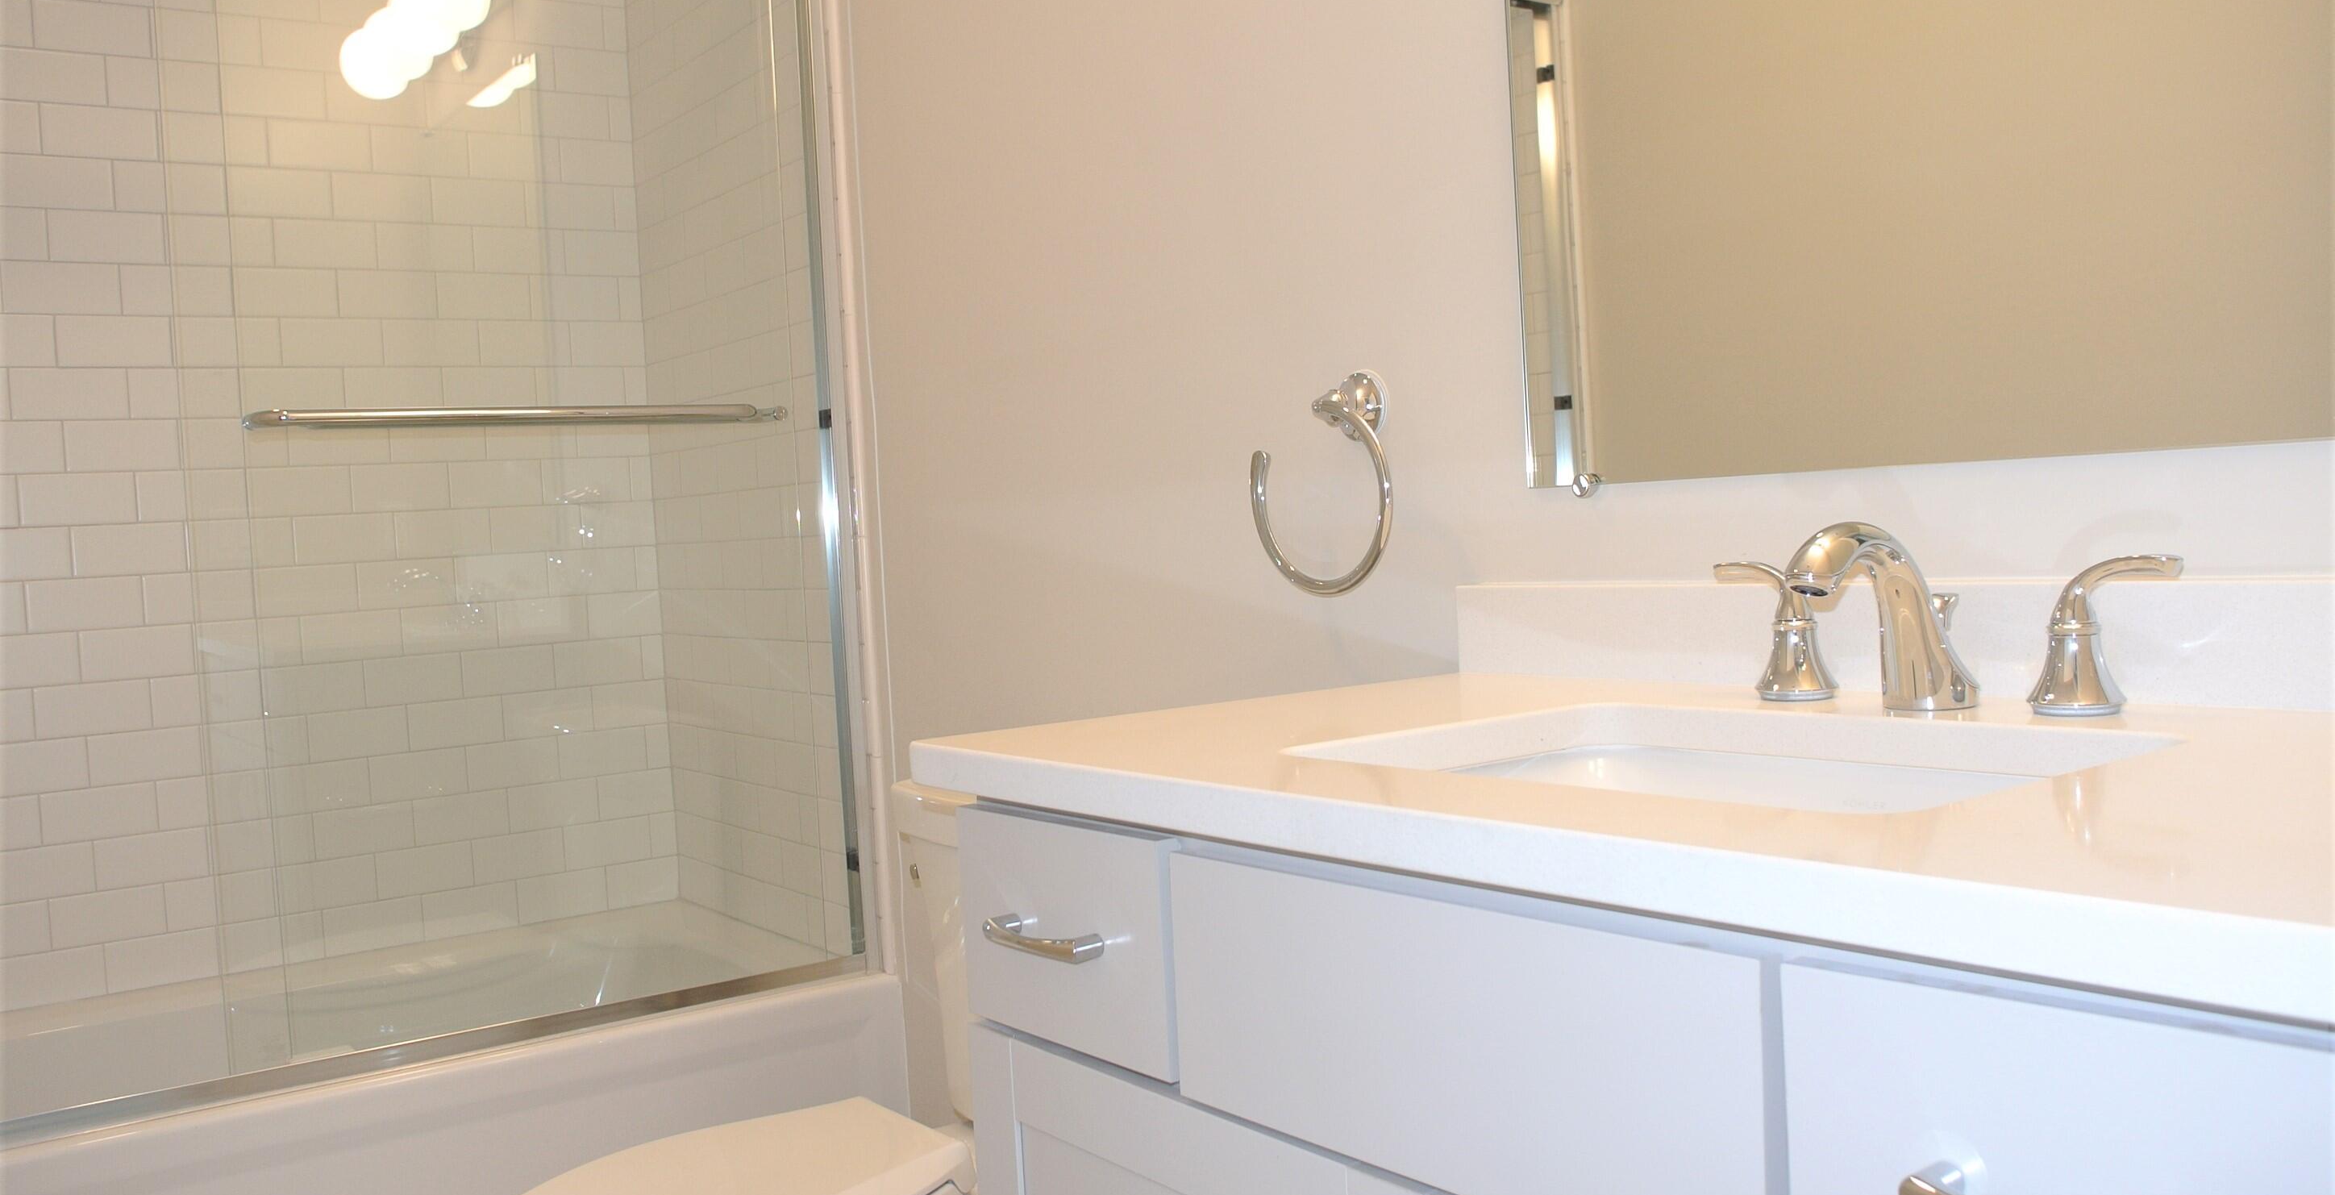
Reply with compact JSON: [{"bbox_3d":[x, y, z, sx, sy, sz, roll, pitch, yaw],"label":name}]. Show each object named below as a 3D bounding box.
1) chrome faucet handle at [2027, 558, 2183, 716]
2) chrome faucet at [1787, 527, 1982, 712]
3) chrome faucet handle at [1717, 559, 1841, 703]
[{"bbox_3d":[0.579,0.024,1.077,0.058,0.098,0.091,-5,3,-37],"label":"chrome faucet handle"},{"bbox_3d":[0.455,0.016,1.114,0.182,0.126,0.058,-5,3,-37],"label":"chrome faucet"},{"bbox_3d":[0.423,0.022,1.225,0.058,0.096,0.093,-5,3,-37],"label":"chrome faucet handle"}]

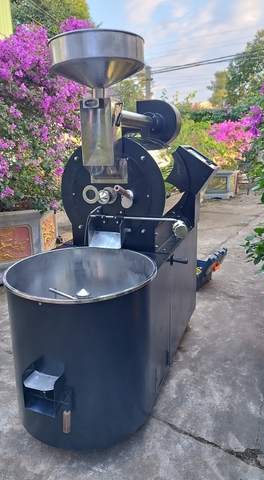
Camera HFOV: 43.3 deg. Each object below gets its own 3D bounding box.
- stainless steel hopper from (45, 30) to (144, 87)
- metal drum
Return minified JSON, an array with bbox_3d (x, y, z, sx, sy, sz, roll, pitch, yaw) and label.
[{"bbox_3d":[-0.184,-0.948,1.826,0.521,0.215,0.521,-1,15,0],"label":"stainless steel hopper"},{"bbox_3d":[-0.269,0.553,1.909,0.820,0.800,0.860,-1,15,0],"label":"metal drum"}]

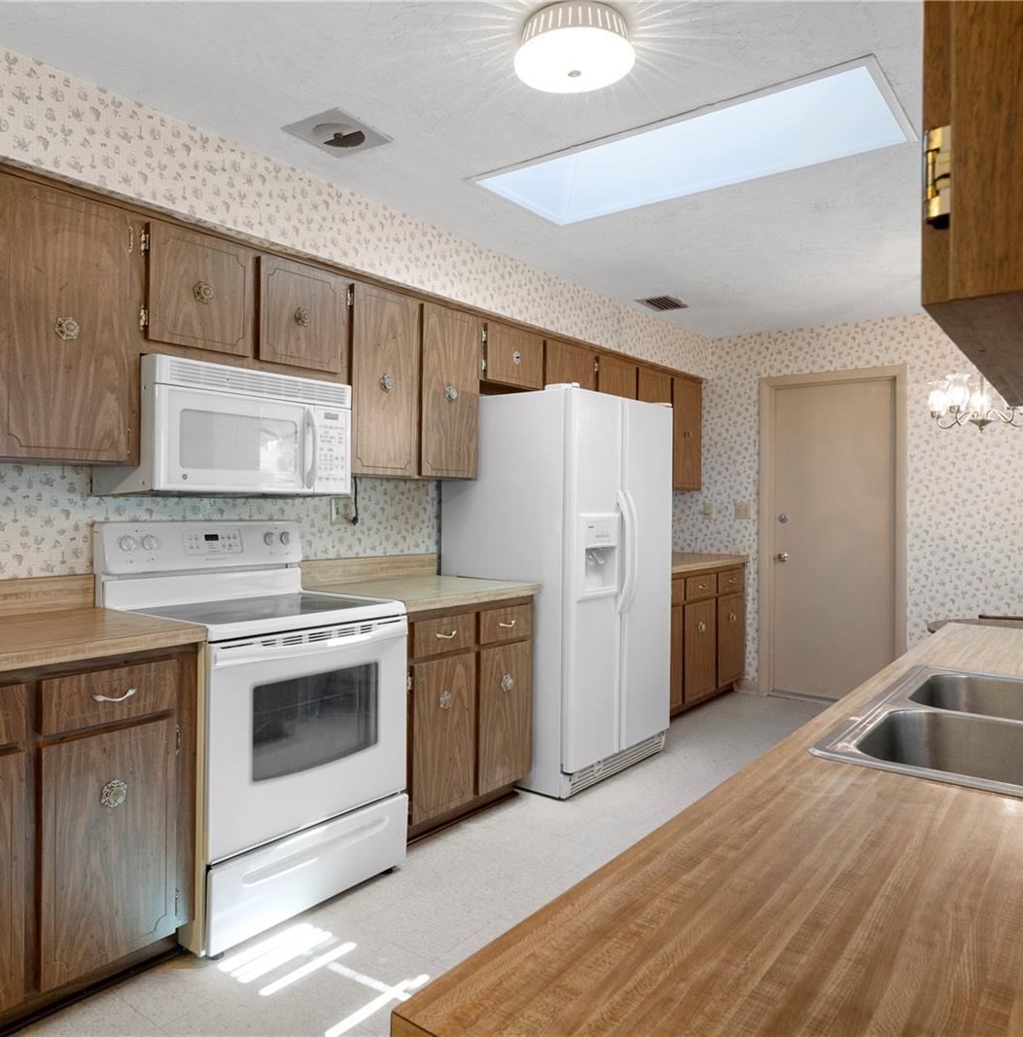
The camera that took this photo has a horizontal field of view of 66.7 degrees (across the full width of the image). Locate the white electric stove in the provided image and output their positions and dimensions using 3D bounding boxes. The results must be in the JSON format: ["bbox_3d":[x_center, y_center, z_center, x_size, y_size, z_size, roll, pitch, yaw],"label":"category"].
[{"bbox_3d":[-0.825,0.612,2.555,0.685,1.187,0.755,1,1,37],"label":"white electric stove"}]

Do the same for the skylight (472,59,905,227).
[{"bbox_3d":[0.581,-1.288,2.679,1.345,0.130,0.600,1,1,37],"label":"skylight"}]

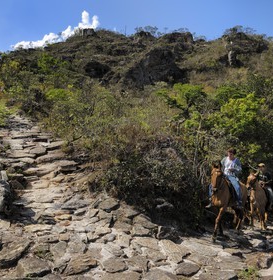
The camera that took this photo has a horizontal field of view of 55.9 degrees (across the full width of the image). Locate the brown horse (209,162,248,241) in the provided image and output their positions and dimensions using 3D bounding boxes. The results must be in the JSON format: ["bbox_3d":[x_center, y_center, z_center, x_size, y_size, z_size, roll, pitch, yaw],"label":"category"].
[{"bbox_3d":[2.483,1.556,6.927,0.580,1.920,2.200,-5,-8,38],"label":"brown horse"}]

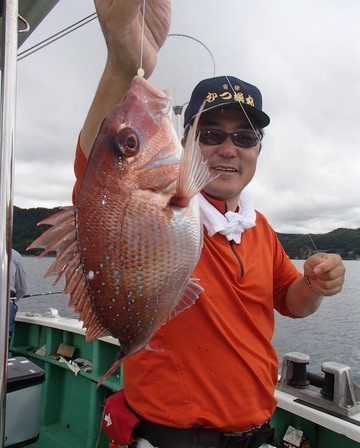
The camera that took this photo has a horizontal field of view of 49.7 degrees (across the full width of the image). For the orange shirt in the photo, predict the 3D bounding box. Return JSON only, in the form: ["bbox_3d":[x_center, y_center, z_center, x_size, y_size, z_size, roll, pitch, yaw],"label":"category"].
[{"bbox_3d":[0.008,0.133,0.860,0.480,0.570,0.310,2,-5,-18],"label":"orange shirt"}]

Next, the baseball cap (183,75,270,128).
[{"bbox_3d":[0.101,-0.271,0.860,0.180,0.130,0.250,1,-5,-8],"label":"baseball cap"}]

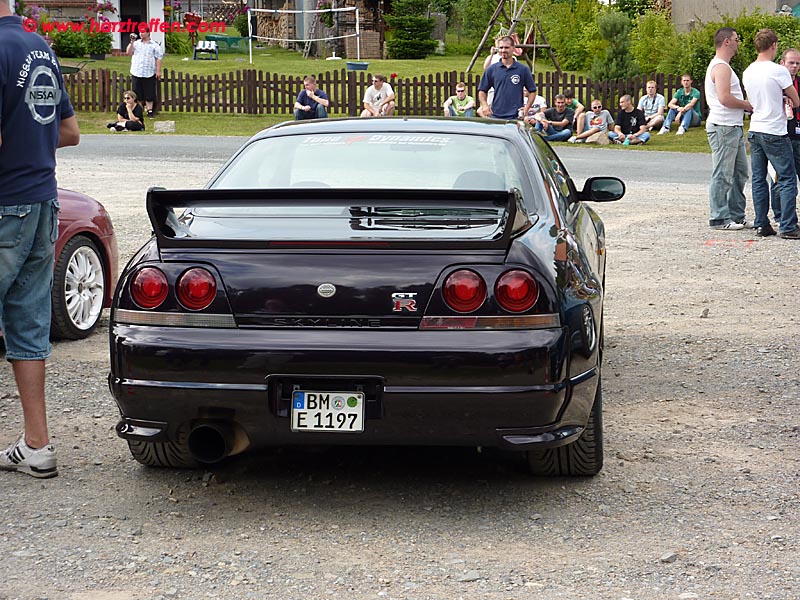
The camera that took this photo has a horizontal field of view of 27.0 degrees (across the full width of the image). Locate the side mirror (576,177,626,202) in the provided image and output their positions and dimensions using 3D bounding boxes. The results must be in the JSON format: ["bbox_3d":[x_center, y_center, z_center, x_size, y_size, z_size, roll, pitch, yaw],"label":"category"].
[{"bbox_3d":[0.970,-0.535,8.050,0.235,0.125,0.130,1,8,7],"label":"side mirror"}]

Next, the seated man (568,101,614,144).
[{"bbox_3d":[3.142,-2.929,27.300,0.620,0.730,0.750,2,8,12],"label":"seated man"}]

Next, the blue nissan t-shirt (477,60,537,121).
[{"bbox_3d":[1.163,-2.272,18.000,0.600,0.670,0.300,0,8,3],"label":"blue nissan t-shirt"}]

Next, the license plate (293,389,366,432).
[{"bbox_3d":[-0.238,0.367,5.480,0.242,0.136,0.012,3,8,7],"label":"license plate"}]

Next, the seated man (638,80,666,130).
[{"bbox_3d":[4.292,-3.311,28.400,0.560,0.860,0.750,2,9,18],"label":"seated man"}]

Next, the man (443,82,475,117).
[{"bbox_3d":[1.030,-3.390,29.300,0.550,0.880,0.750,0,8,2],"label":"man"}]

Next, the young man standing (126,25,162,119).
[{"bbox_3d":[-5.006,-4.437,32.600,0.660,1.770,0.450,2,9,14],"label":"young man standing"}]

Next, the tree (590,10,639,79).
[{"bbox_3d":[4.447,-5.131,34.500,1.050,1.800,1.050,-1,8,0],"label":"tree"}]

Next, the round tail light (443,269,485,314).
[{"bbox_3d":[0.213,-0.031,5.490,0.145,0.145,0.060,0,2,1],"label":"round tail light"}]

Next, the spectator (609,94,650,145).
[{"bbox_3d":[3.832,-2.986,27.600,0.700,0.810,0.680,0,8,5],"label":"spectator"}]

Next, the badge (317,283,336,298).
[{"bbox_3d":[-0.242,-0.030,5.500,0.062,0.048,0.010,0,-2,7],"label":"badge"}]

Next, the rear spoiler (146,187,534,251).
[{"bbox_3d":[-0.200,-0.282,5.690,1.270,0.200,0.360,1,8,7],"label":"rear spoiler"}]

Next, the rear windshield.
[{"bbox_3d":[-0.114,-0.486,6.450,1.320,0.300,0.680,1,8,7],"label":"rear windshield"}]

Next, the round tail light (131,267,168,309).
[{"bbox_3d":[-0.842,-0.040,5.600,0.146,0.146,0.060,1,8,13],"label":"round tail light"}]

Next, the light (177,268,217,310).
[{"bbox_3d":[-0.685,-0.037,5.600,0.145,0.145,0.060,2,2,13],"label":"light"}]

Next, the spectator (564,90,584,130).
[{"bbox_3d":[2.940,-3.178,28.200,0.520,0.780,0.680,2,8,15],"label":"spectator"}]

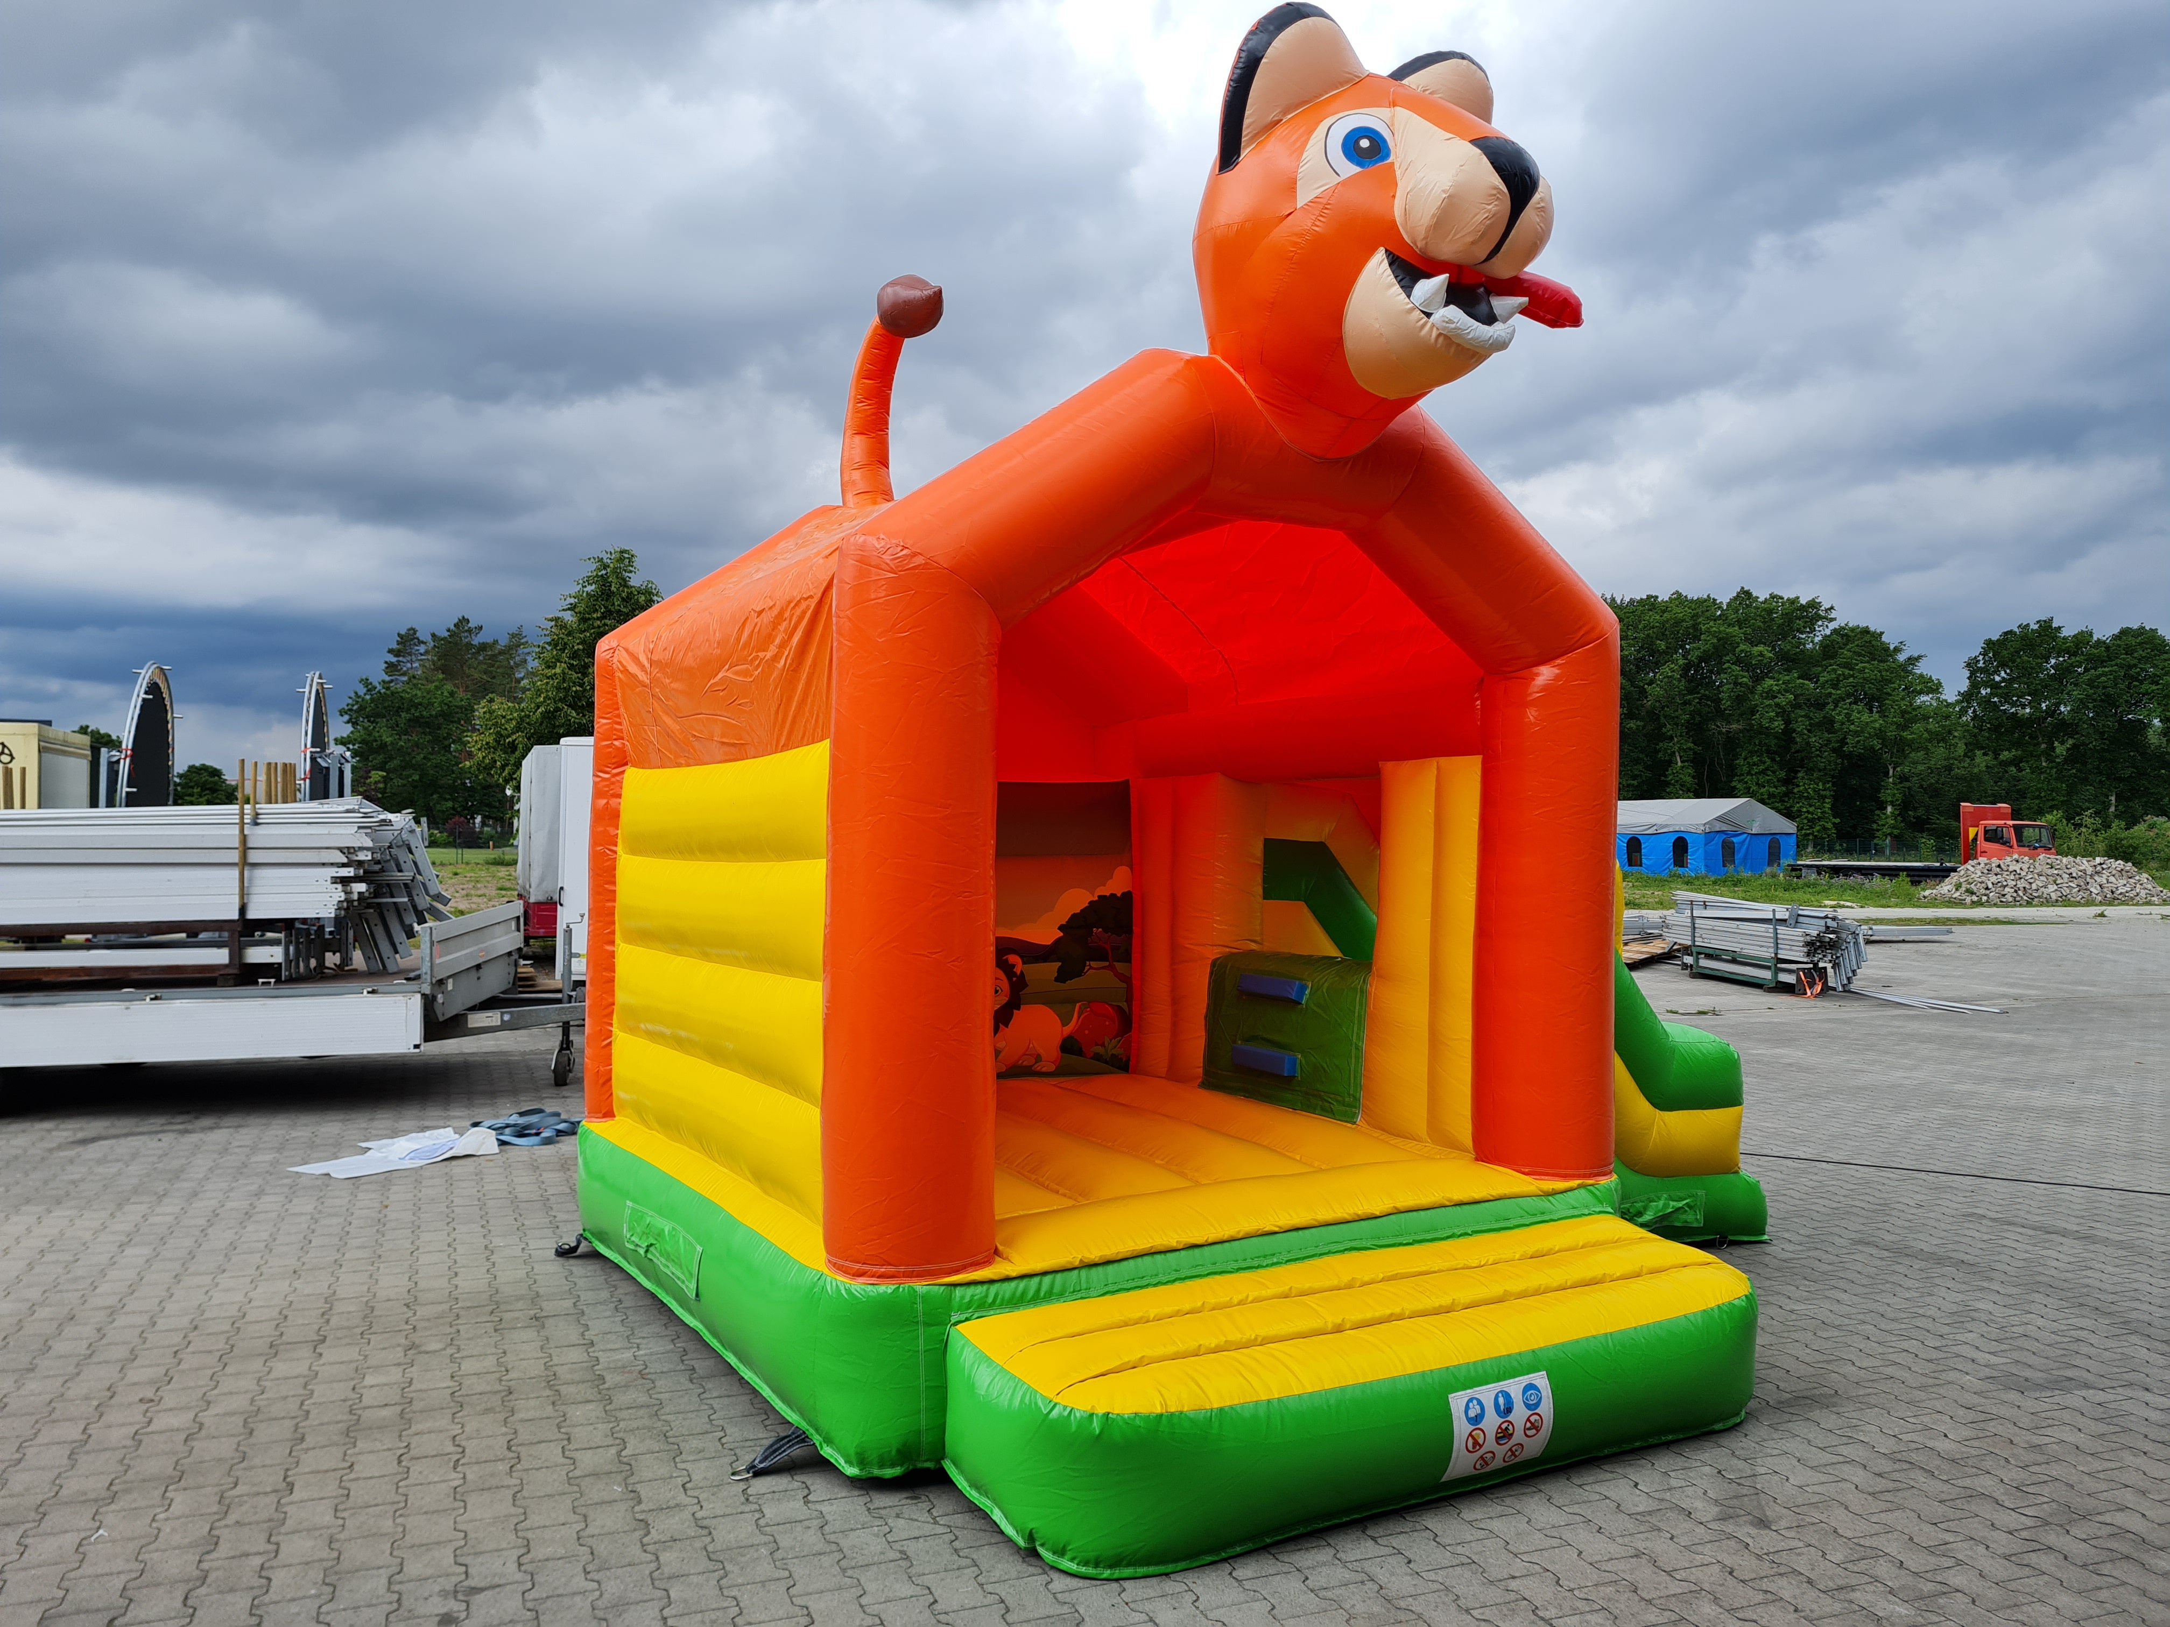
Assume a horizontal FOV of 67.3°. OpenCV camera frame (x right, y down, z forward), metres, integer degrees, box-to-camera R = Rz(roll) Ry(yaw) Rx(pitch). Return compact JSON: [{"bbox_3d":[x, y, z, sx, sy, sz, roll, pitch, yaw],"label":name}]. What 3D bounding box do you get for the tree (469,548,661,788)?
[{"bbox_3d":[-17.408,-3.599,60.072,10.000,12.100,10.000,1,-1,0],"label":"tree"}]

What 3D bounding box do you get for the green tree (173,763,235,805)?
[{"bbox_3d":[-72.948,-0.385,135.016,6.000,7.500,6.000,1,-1,0],"label":"green tree"}]

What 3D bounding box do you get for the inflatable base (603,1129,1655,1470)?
[{"bbox_3d":[-0.097,1.583,6.503,3.080,0.530,3.120,1,-1,-30],"label":"inflatable base"}]

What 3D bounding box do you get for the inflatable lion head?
[{"bbox_3d":[0.911,-1.761,4.945,1.080,1.320,1.320,1,-1,-30],"label":"inflatable lion head"}]

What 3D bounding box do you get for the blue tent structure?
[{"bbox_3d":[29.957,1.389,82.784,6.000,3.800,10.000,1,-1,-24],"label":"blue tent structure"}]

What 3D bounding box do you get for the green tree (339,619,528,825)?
[{"bbox_3d":[-44.977,-5.125,112.104,13.000,16.300,12.000,1,-1,0],"label":"green tree"}]

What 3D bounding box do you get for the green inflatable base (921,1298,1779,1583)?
[{"bbox_3d":[0.938,1.612,4.780,2.680,0.430,0.950,1,-1,-30],"label":"green inflatable base"}]

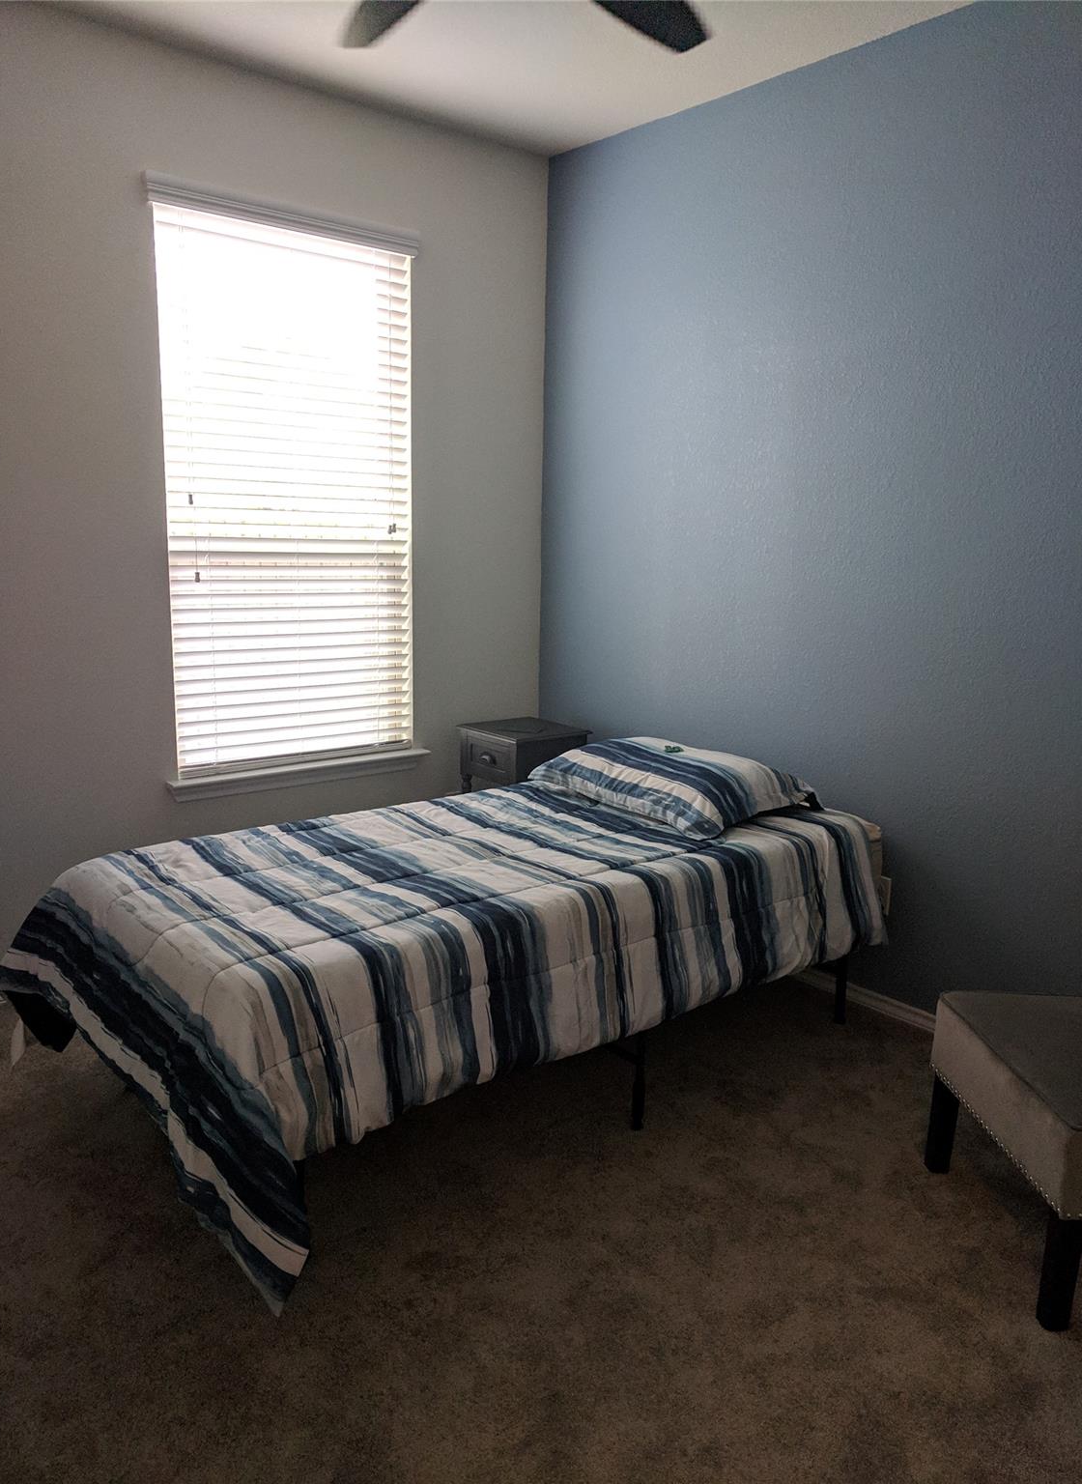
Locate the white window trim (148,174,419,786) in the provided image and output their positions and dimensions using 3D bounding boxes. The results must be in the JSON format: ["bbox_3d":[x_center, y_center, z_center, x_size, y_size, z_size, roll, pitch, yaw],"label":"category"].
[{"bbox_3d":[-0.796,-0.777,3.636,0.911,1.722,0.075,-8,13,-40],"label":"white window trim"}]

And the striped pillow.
[{"bbox_3d":[0.395,0.094,3.305,0.530,0.165,0.760,-8,13,-40],"label":"striped pillow"}]

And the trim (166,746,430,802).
[{"bbox_3d":[-0.796,0.105,3.798,0.980,0.078,0.083,-8,13,-40],"label":"trim"}]

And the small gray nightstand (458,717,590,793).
[{"bbox_3d":[-0.065,0.284,4.219,0.362,0.680,0.373,-8,13,-40],"label":"small gray nightstand"}]

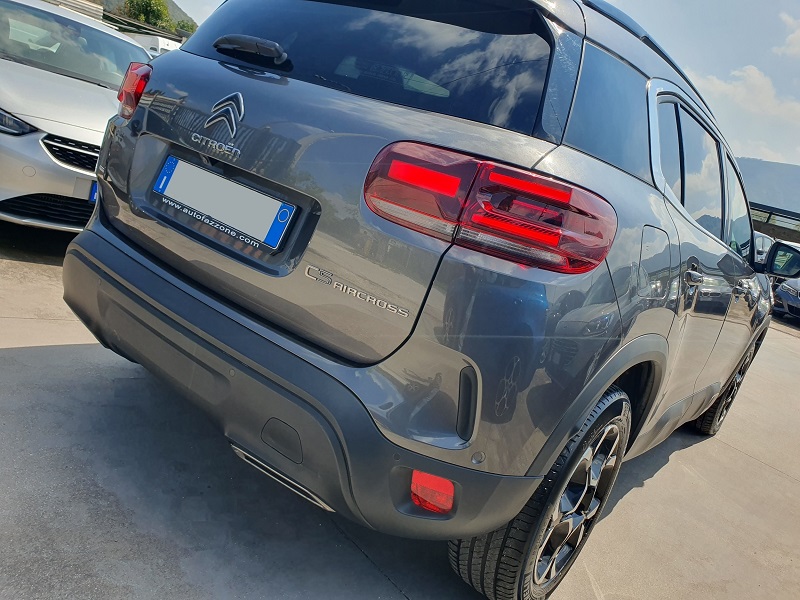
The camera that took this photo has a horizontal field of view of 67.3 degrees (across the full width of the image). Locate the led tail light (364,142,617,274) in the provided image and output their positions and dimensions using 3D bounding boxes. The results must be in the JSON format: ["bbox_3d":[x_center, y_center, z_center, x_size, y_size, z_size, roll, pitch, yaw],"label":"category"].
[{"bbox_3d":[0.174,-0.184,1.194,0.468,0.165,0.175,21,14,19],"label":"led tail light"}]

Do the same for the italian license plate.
[{"bbox_3d":[-0.449,-0.252,1.486,0.520,0.110,0.012,25,0,34],"label":"italian license plate"}]

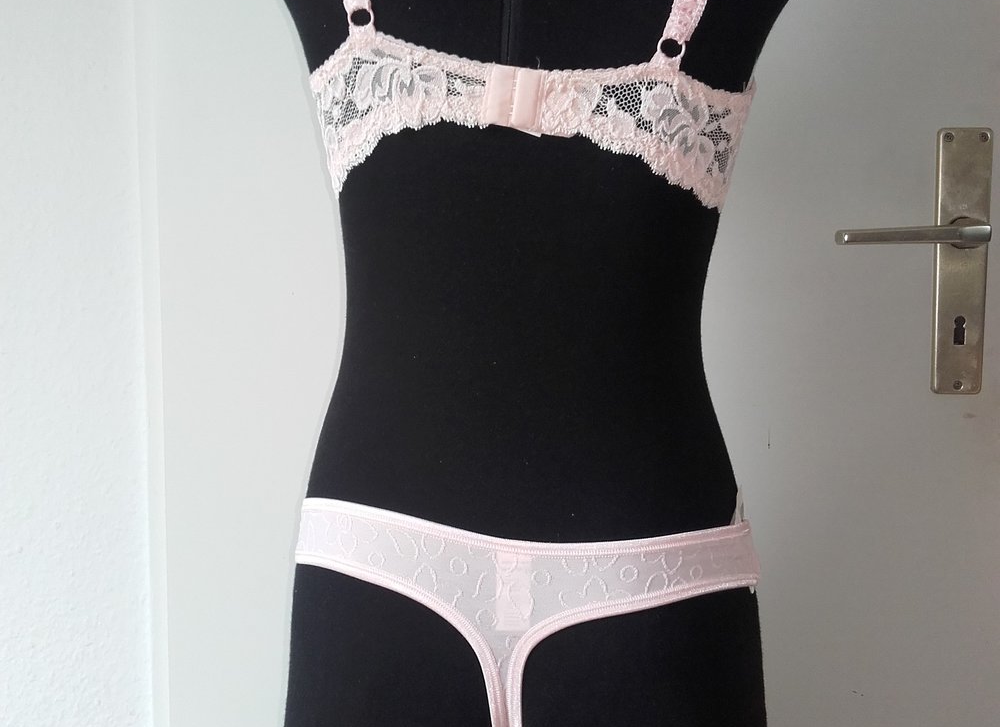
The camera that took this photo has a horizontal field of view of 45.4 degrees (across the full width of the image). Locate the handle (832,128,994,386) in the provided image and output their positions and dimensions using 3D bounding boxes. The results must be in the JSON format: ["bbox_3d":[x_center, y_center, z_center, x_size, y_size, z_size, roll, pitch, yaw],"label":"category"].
[{"bbox_3d":[0.333,-0.083,0.962,0.138,0.219,0.056,0,5,0],"label":"handle"}]

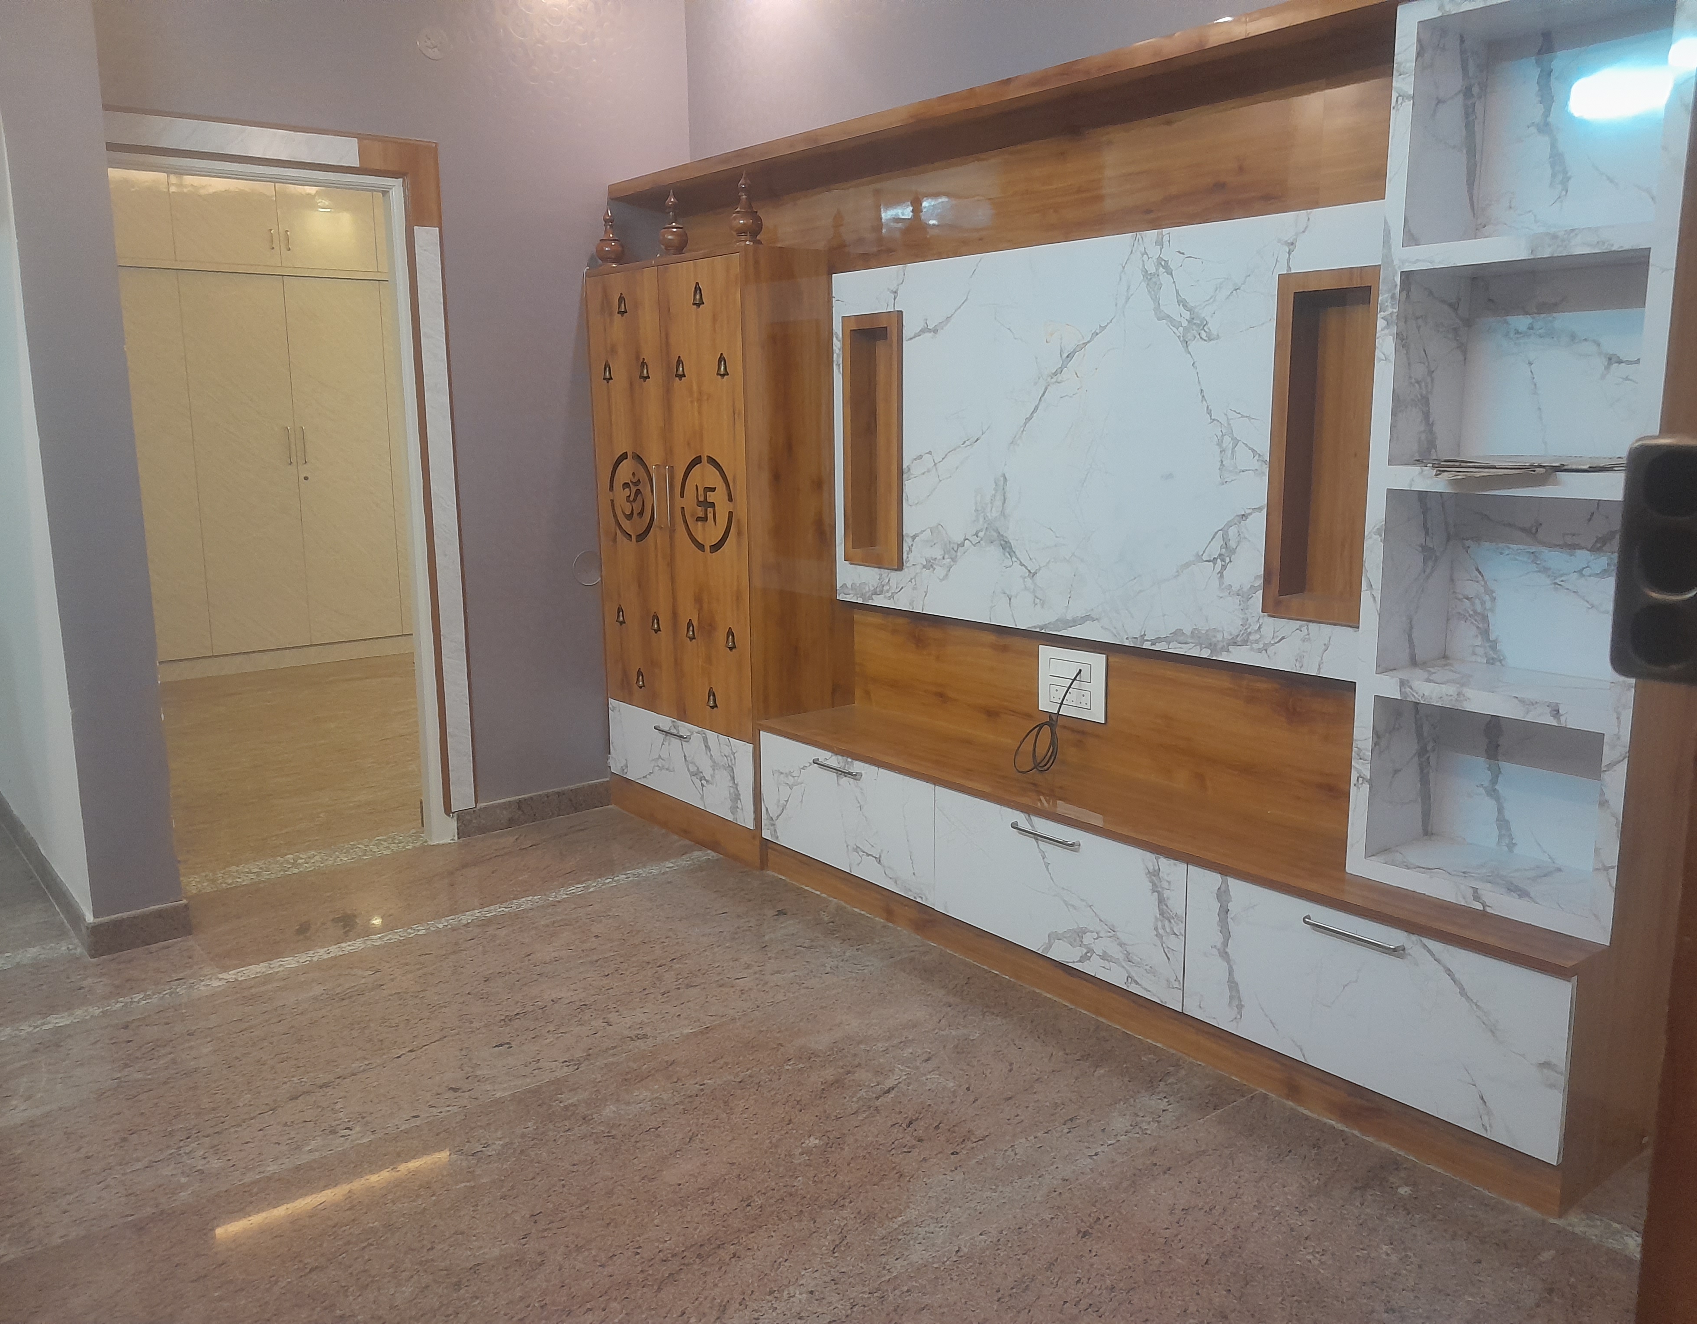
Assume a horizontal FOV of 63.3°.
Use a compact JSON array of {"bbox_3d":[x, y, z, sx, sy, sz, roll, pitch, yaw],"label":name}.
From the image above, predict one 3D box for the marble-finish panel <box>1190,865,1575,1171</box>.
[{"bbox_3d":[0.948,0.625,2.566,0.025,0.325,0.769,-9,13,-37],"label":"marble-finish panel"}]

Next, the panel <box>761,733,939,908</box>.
[{"bbox_3d":[0.087,0.391,3.785,0.330,0.319,0.744,-9,14,-38],"label":"panel"}]

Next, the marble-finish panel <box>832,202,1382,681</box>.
[{"bbox_3d":[0.538,-0.523,3.333,0.066,0.931,1.773,-9,14,-38],"label":"marble-finish panel"}]

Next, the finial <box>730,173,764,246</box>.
[{"bbox_3d":[-0.275,-1.232,3.747,0.089,0.198,0.089,-1,11,0],"label":"finial"}]

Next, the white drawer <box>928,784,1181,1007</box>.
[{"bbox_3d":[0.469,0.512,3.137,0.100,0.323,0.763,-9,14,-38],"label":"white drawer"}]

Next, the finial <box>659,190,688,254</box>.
[{"bbox_3d":[-0.519,-1.285,4.046,0.085,0.197,0.085,-1,11,0],"label":"finial"}]

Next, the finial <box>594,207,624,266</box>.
[{"bbox_3d":[-0.754,-1.333,4.335,0.089,0.189,0.089,-1,11,0],"label":"finial"}]

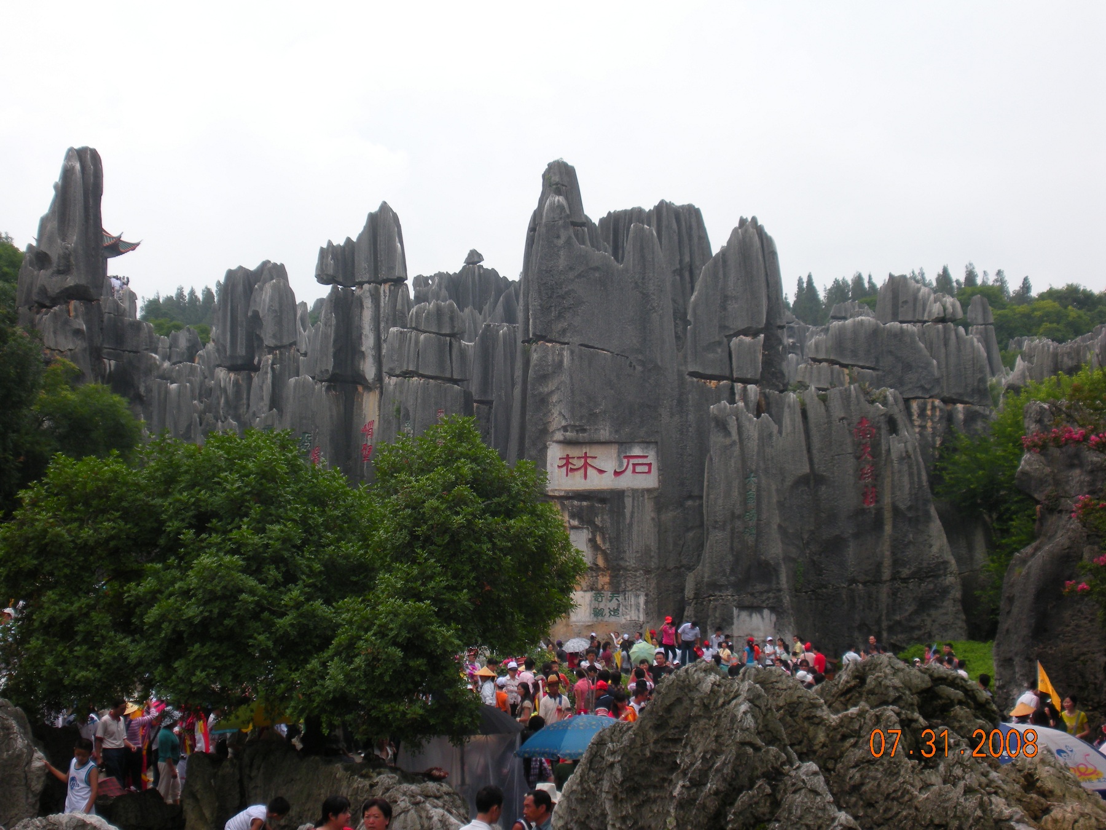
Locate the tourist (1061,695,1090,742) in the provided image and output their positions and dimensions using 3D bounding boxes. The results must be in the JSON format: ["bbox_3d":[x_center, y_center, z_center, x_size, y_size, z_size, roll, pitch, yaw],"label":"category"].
[{"bbox_3d":[7.715,4.925,24.500,0.460,1.600,0.340,-3,-7,24],"label":"tourist"}]

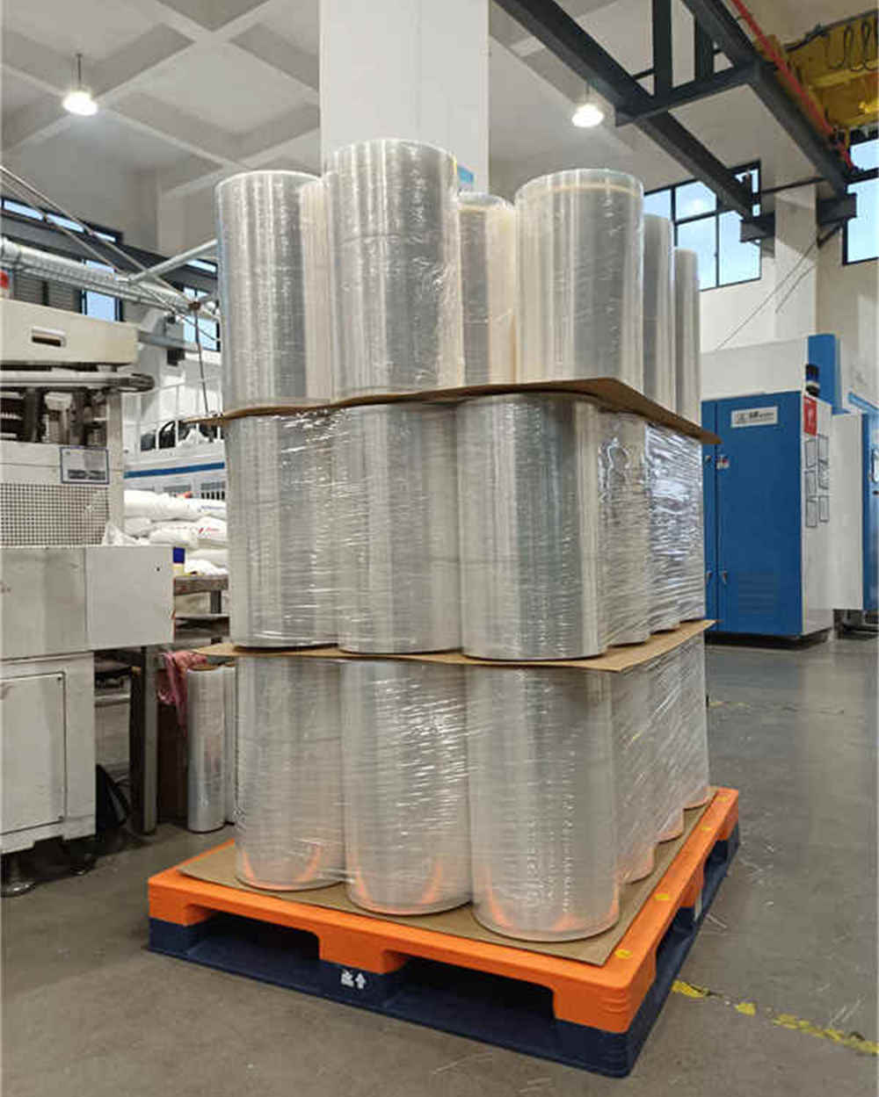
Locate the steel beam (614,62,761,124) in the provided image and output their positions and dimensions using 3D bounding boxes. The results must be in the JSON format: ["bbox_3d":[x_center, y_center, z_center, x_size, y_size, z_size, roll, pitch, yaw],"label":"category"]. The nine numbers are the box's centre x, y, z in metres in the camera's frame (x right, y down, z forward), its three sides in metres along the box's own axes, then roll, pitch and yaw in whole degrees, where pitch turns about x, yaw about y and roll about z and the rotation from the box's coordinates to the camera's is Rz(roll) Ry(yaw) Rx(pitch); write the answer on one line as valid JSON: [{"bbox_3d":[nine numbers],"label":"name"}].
[{"bbox_3d":[2.317,-4.359,8.072,1.365,0.200,0.150,-1,0,38],"label":"steel beam"}]

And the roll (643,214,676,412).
[{"bbox_3d":[0.461,-0.540,2.187,0.285,0.513,0.285,-2,0,0],"label":"roll"}]

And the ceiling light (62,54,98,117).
[{"bbox_3d":[-4.319,-5.563,10.150,0.410,0.735,0.410,-1,0,38],"label":"ceiling light"}]

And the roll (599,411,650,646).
[{"bbox_3d":[0.326,-0.039,1.931,0.284,0.485,0.284,-2,0,0],"label":"roll"}]

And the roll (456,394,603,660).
[{"bbox_3d":[0.181,-0.040,1.670,0.284,0.485,0.284,-2,0,0],"label":"roll"}]

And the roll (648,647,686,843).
[{"bbox_3d":[0.482,0.458,2.174,0.283,0.501,0.283,-1,0,0],"label":"roll"}]

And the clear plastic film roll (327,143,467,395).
[{"bbox_3d":[-0.092,-0.548,1.786,0.283,0.501,0.283,-1,0,0],"label":"clear plastic film roll"}]

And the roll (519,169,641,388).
[{"bbox_3d":[0.317,-0.538,1.919,0.285,0.507,0.285,-2,0,0],"label":"roll"}]

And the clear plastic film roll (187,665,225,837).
[{"bbox_3d":[-0.744,0.633,2.685,0.112,0.502,0.112,0,0,0],"label":"clear plastic film roll"}]

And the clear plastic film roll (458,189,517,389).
[{"bbox_3d":[0.059,-0.543,2.094,0.285,0.525,0.285,-2,0,0],"label":"clear plastic film roll"}]

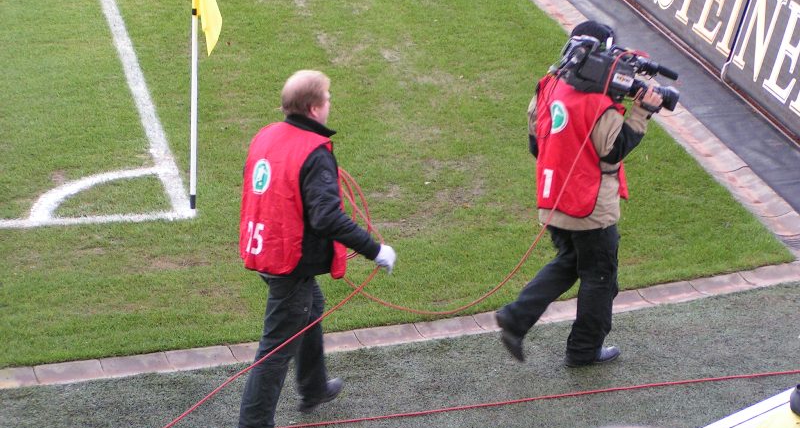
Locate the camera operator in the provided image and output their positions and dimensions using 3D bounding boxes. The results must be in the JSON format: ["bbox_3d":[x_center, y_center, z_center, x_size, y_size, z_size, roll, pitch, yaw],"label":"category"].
[{"bbox_3d":[0.893,-0.105,12.966,0.780,1.740,0.570,-9,23,-26],"label":"camera operator"}]

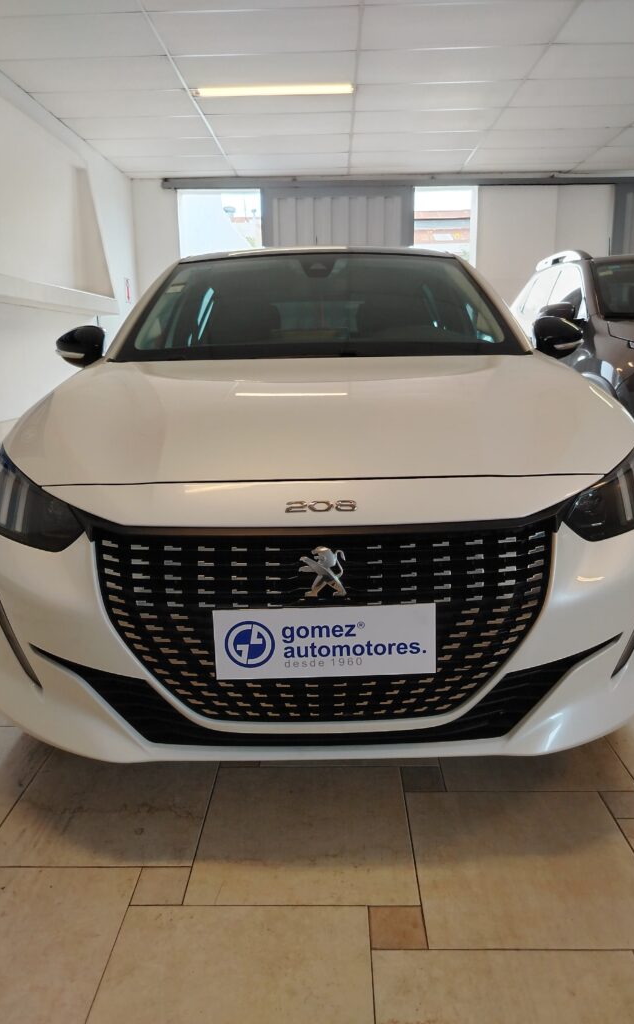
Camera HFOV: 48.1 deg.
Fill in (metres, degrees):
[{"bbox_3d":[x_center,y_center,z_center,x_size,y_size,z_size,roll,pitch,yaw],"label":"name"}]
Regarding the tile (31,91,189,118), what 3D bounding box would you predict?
[{"bbox_3d":[-1.517,-3.133,5.458,1.177,0.030,0.607,-1,13,2],"label":"tile"}]

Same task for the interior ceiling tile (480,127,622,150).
[{"bbox_3d":[2.142,-3.444,6.534,1.204,0.020,0.598,0,13,2],"label":"interior ceiling tile"}]

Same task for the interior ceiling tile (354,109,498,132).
[{"bbox_3d":[0.911,-3.300,5.984,1.204,0.020,0.598,0,13,2],"label":"interior ceiling tile"}]

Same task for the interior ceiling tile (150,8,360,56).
[{"bbox_3d":[-0.353,-2.886,4.260,1.204,0.020,0.598,0,13,2],"label":"interior ceiling tile"}]

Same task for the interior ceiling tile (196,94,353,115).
[{"bbox_3d":[-0.319,-3.156,5.434,1.204,0.020,0.598,0,13,2],"label":"interior ceiling tile"}]

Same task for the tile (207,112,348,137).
[{"bbox_3d":[-0.306,-3.281,6.015,1.214,0.030,0.607,-1,13,2],"label":"tile"}]

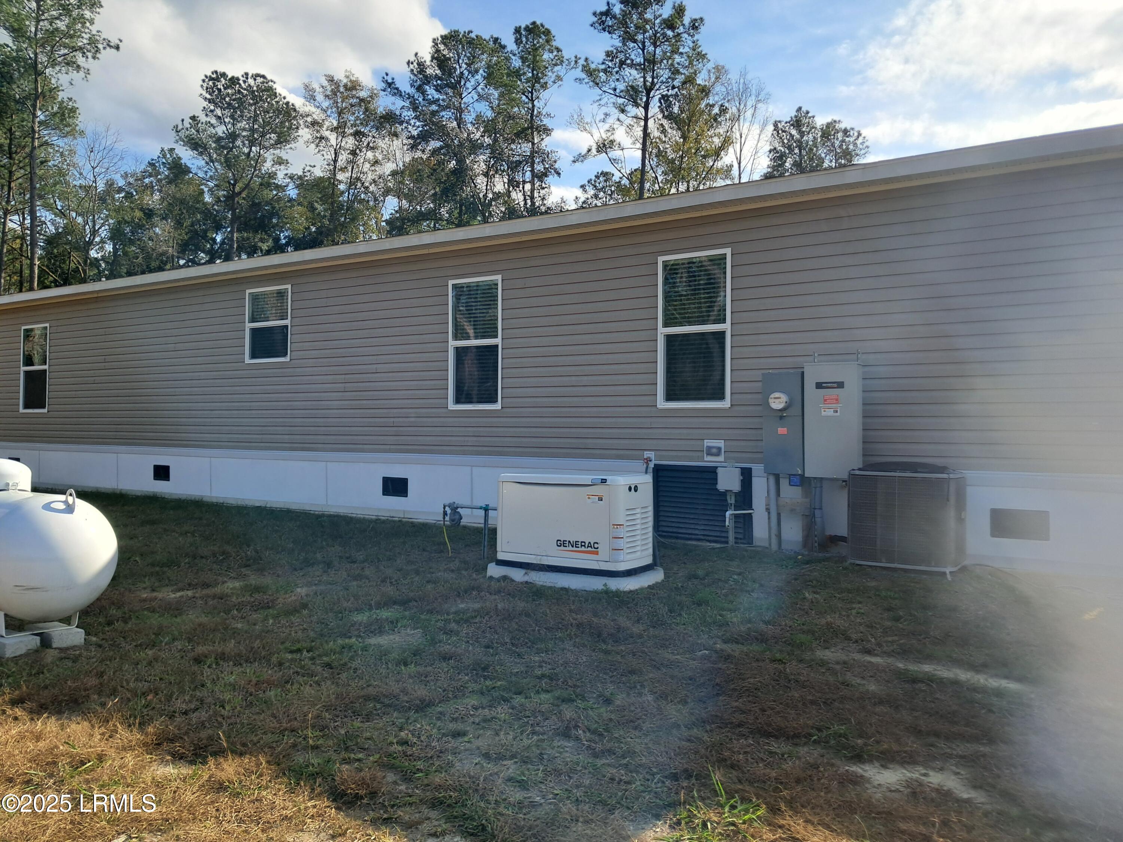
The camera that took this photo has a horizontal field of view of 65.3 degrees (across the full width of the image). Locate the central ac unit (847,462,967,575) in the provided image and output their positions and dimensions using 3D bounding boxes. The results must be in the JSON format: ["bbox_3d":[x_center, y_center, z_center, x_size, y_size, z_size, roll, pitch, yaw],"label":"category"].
[{"bbox_3d":[2.828,0.735,7.110,0.785,0.810,0.750,0,-1,32],"label":"central ac unit"}]

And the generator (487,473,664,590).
[{"bbox_3d":[0.116,0.858,7.239,1.290,0.800,0.700,0,-1,32],"label":"generator"}]

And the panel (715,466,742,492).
[{"bbox_3d":[1.626,0.573,8.476,0.215,0.230,0.110,0,-1,32],"label":"panel"}]

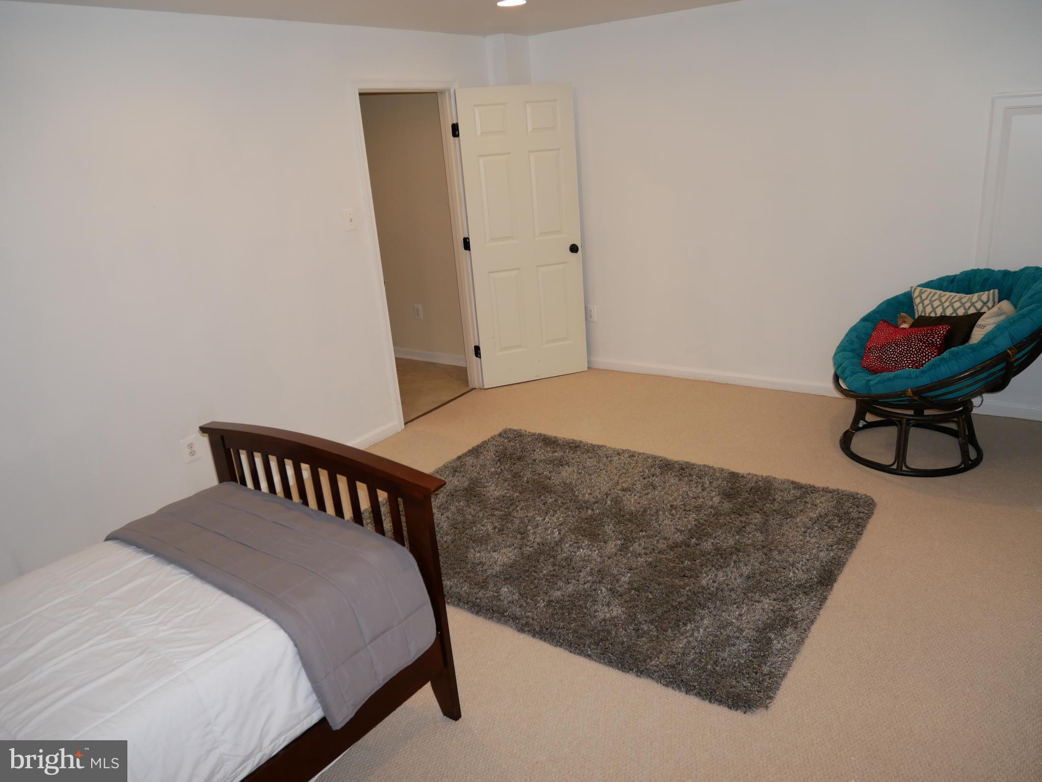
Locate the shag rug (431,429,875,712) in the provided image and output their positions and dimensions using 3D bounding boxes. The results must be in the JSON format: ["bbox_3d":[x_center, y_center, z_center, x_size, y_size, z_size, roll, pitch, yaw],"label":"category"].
[{"bbox_3d":[0.321,0.610,3.323,2.106,0.042,1.549,9,23,34],"label":"shag rug"}]

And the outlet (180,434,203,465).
[{"bbox_3d":[-1.615,0.286,3.546,0.010,0.120,0.080,10,24,36],"label":"outlet"}]

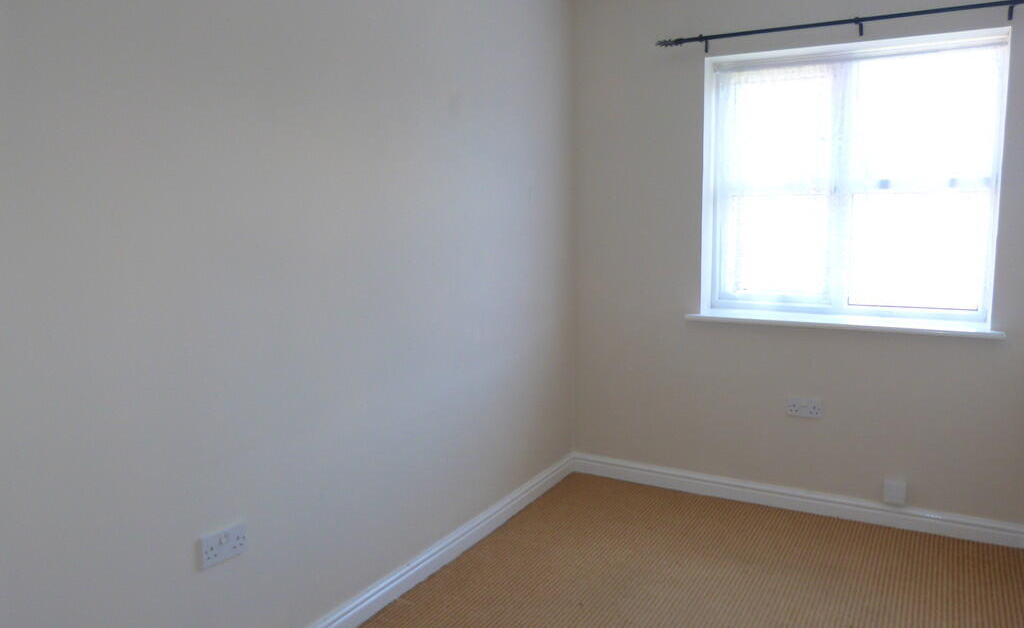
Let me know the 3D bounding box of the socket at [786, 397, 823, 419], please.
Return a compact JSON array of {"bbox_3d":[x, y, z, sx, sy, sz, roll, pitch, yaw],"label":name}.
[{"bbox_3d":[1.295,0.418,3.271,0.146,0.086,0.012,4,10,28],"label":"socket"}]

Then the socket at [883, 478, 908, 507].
[{"bbox_3d":[1.628,0.762,3.142,0.084,0.086,0.020,4,10,28],"label":"socket"}]

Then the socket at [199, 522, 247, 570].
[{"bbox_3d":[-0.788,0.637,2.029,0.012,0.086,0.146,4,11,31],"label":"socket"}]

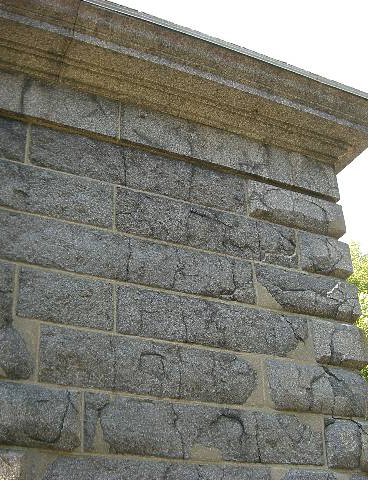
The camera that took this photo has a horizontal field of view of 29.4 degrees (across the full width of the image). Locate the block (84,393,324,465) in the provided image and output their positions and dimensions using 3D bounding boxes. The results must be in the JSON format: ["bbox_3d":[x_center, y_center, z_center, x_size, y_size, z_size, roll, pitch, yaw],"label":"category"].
[{"bbox_3d":[0.117,1.317,4.718,1.772,0.348,0.360,12,-27,-24],"label":"block"}]

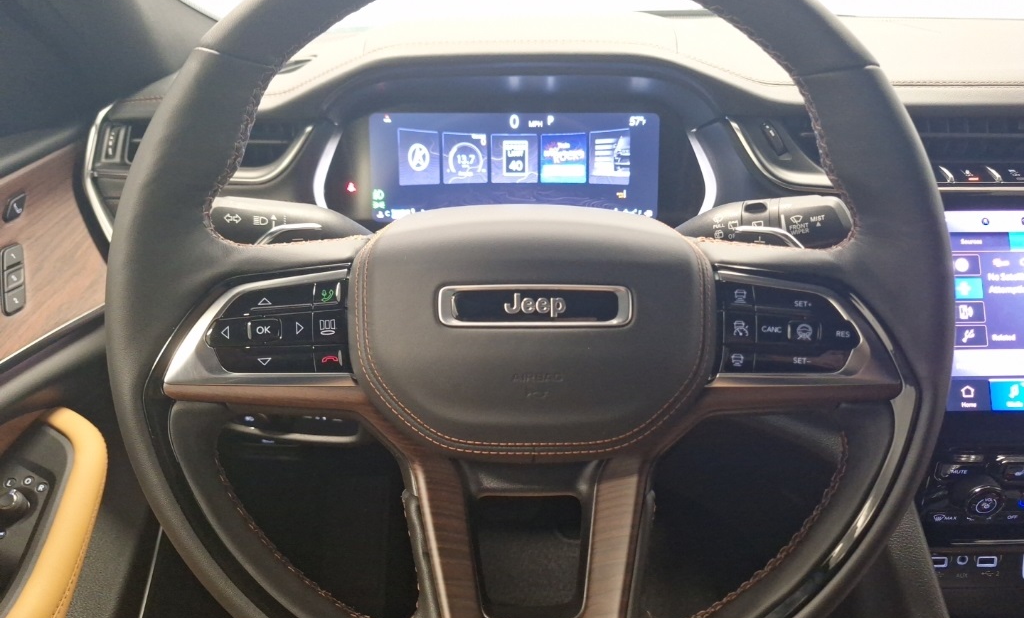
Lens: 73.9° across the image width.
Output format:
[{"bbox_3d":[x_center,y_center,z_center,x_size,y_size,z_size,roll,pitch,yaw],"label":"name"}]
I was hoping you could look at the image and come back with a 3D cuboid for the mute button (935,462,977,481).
[{"bbox_3d":[0.305,0.112,0.468,0.029,0.014,0.010,0,-12,0],"label":"mute button"}]

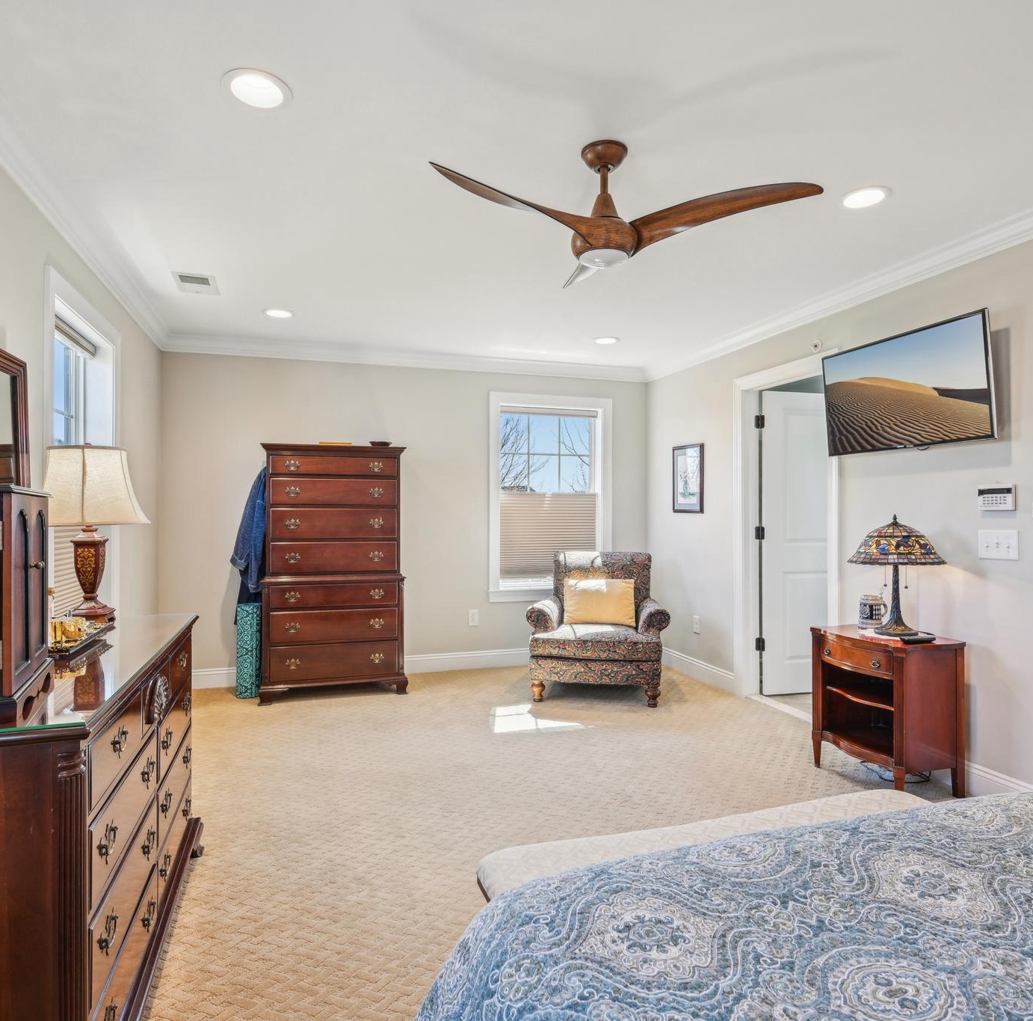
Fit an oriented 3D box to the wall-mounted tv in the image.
[{"bbox_3d":[1.830,-0.557,3.234,0.050,0.530,0.910,-5,1,-18],"label":"wall-mounted tv"}]

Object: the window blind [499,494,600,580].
[{"bbox_3d":[0.254,0.209,5.674,0.900,0.711,0.040,0,0,-18],"label":"window blind"}]

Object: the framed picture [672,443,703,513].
[{"bbox_3d":[1.303,-0.235,5.136,0.022,0.516,0.436,0,0,-18],"label":"framed picture"}]

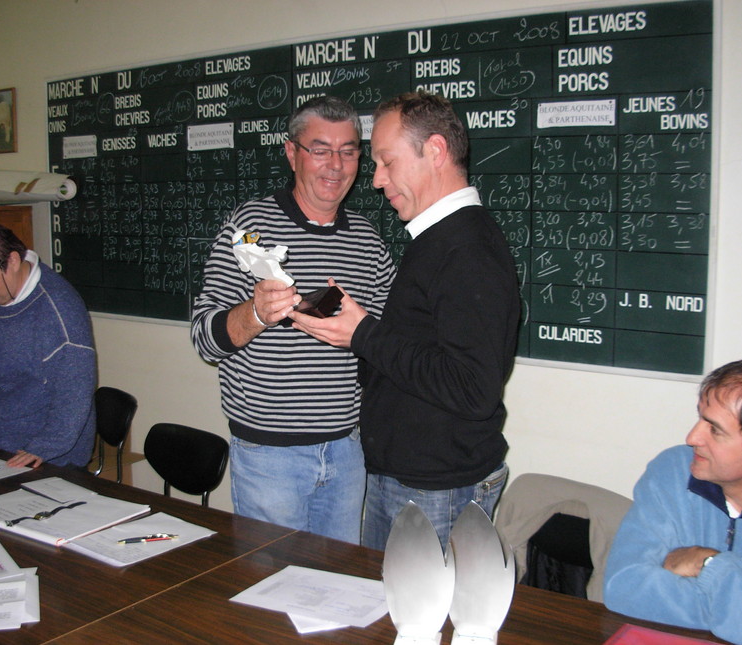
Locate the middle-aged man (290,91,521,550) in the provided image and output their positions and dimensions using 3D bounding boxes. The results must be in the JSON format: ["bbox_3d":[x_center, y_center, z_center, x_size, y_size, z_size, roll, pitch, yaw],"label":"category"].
[{"bbox_3d":[0.090,0.350,2.200,0.540,1.760,0.520,-4,8,-25],"label":"middle-aged man"}]

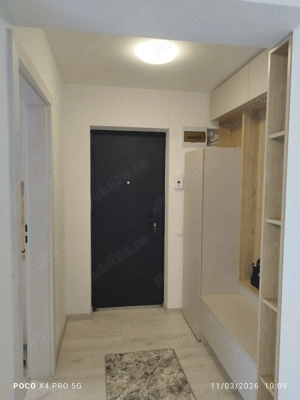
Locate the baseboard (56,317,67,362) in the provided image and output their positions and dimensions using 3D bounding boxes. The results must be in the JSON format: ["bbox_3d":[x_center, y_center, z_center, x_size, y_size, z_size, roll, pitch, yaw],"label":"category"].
[{"bbox_3d":[-0.813,1.308,2.595,0.015,0.060,0.799,0,4,-10],"label":"baseboard"}]

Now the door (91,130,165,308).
[{"bbox_3d":[-0.247,0.251,3.225,0.838,2.043,0.070,0,4,-10],"label":"door"}]

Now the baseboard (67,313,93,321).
[{"bbox_3d":[-0.757,1.278,3.003,0.261,0.060,0.015,0,4,-10],"label":"baseboard"}]

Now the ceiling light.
[{"bbox_3d":[0.049,-1.074,2.072,0.330,0.090,0.330,0,4,0],"label":"ceiling light"}]

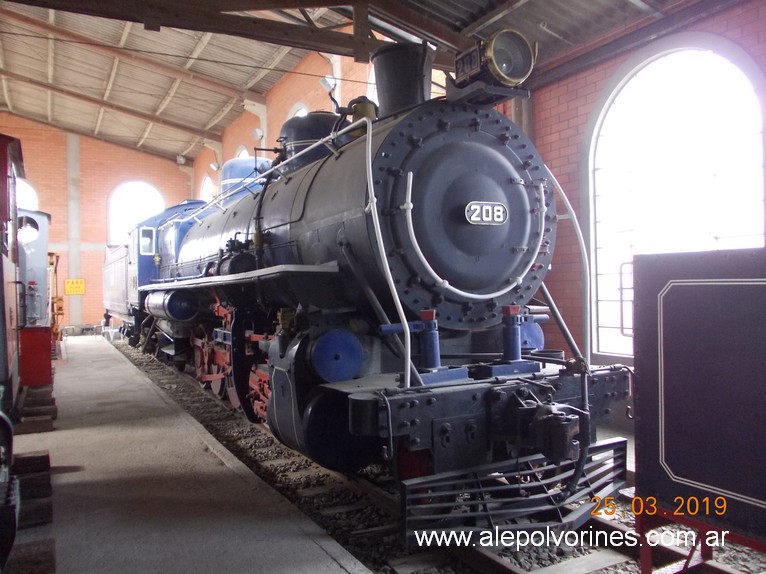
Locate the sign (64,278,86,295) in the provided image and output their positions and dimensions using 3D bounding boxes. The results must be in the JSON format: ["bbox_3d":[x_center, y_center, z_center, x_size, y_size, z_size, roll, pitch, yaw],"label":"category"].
[{"bbox_3d":[-12.615,-0.004,25.399,0.742,0.660,0.030,-1,0,-28],"label":"sign"}]

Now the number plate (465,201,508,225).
[{"bbox_3d":[0.819,-0.574,4.831,0.415,0.185,0.030,-1,0,-28],"label":"number plate"}]

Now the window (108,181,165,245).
[{"bbox_3d":[-10.579,-3.147,26.661,2.256,2.823,0.180,-1,0,-28],"label":"window"}]

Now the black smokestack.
[{"bbox_3d":[0.207,-1.853,5.958,0.620,0.740,0.620,-1,0,0],"label":"black smokestack"}]

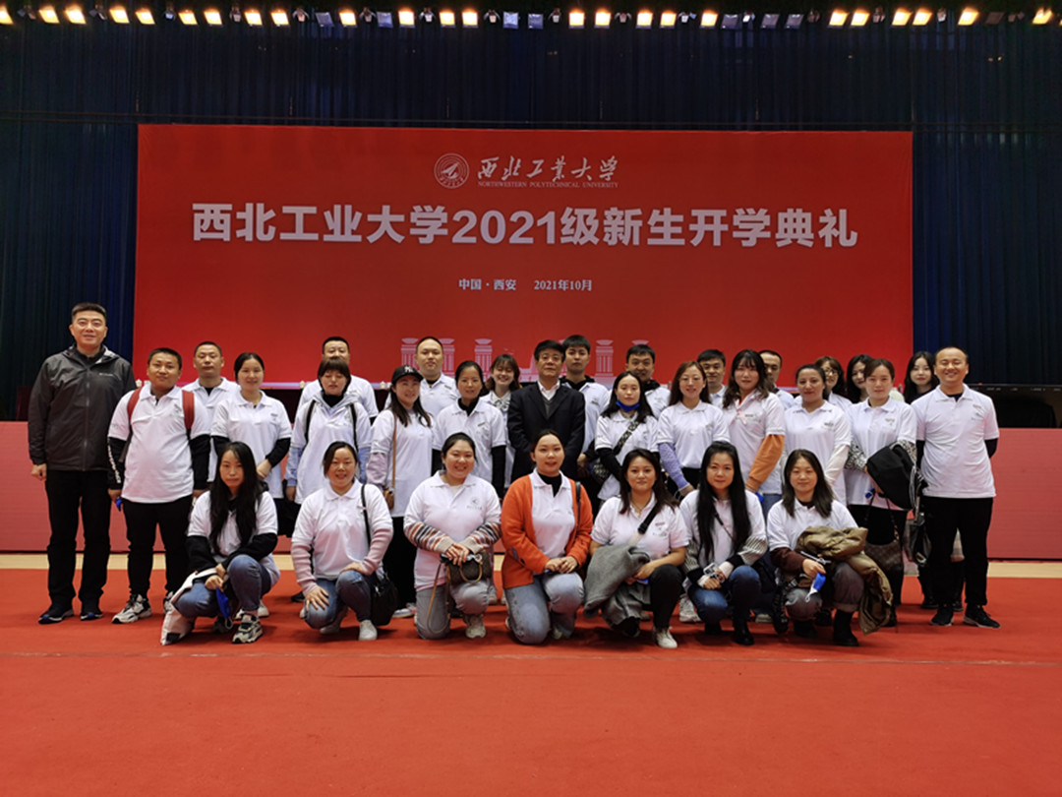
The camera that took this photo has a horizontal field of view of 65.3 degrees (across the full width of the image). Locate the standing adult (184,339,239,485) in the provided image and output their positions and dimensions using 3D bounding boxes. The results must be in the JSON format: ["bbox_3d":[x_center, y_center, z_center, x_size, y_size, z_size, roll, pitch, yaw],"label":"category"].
[{"bbox_3d":[-2.144,0.481,5.550,0.500,1.720,0.300,1,-1,-16],"label":"standing adult"}]

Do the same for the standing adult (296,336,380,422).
[{"bbox_3d":[-1.297,0.461,5.530,0.540,1.753,0.340,1,-1,-8],"label":"standing adult"}]

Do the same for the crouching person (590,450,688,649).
[{"bbox_3d":[0.614,0.813,4.680,0.550,1.053,0.660,0,-1,5],"label":"crouching person"}]

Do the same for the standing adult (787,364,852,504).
[{"bbox_3d":[1.753,0.570,5.050,0.440,1.550,0.310,0,-1,18],"label":"standing adult"}]

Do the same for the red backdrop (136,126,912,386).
[{"bbox_3d":[-0.116,-2.502,15.000,14.031,4.772,0.100,1,-1,0],"label":"red backdrop"}]

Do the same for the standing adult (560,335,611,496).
[{"bbox_3d":[0.304,0.463,5.500,0.490,1.760,0.320,0,-1,0],"label":"standing adult"}]

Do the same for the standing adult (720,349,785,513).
[{"bbox_3d":[1.366,0.527,5.080,0.460,1.646,0.310,0,-1,30],"label":"standing adult"}]

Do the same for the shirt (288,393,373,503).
[{"bbox_3d":[-1.233,0.299,5.080,0.480,0.699,0.300,1,-1,-8],"label":"shirt"}]

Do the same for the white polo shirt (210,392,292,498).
[{"bbox_3d":[-1.722,0.285,5.100,0.460,0.672,0.280,1,-1,-11],"label":"white polo shirt"}]

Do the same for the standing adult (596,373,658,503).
[{"bbox_3d":[0.617,0.586,5.382,0.450,1.537,0.340,1,-1,4],"label":"standing adult"}]

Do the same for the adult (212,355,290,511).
[{"bbox_3d":[-1.726,0.519,5.110,0.480,1.600,0.320,1,-1,-14],"label":"adult"}]

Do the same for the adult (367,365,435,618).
[{"bbox_3d":[-0.804,0.568,5.150,0.460,1.545,0.320,0,-1,-9],"label":"adult"}]

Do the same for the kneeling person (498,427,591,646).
[{"bbox_3d":[0.086,0.749,4.700,0.520,1.150,0.620,1,-1,-3],"label":"kneeling person"}]

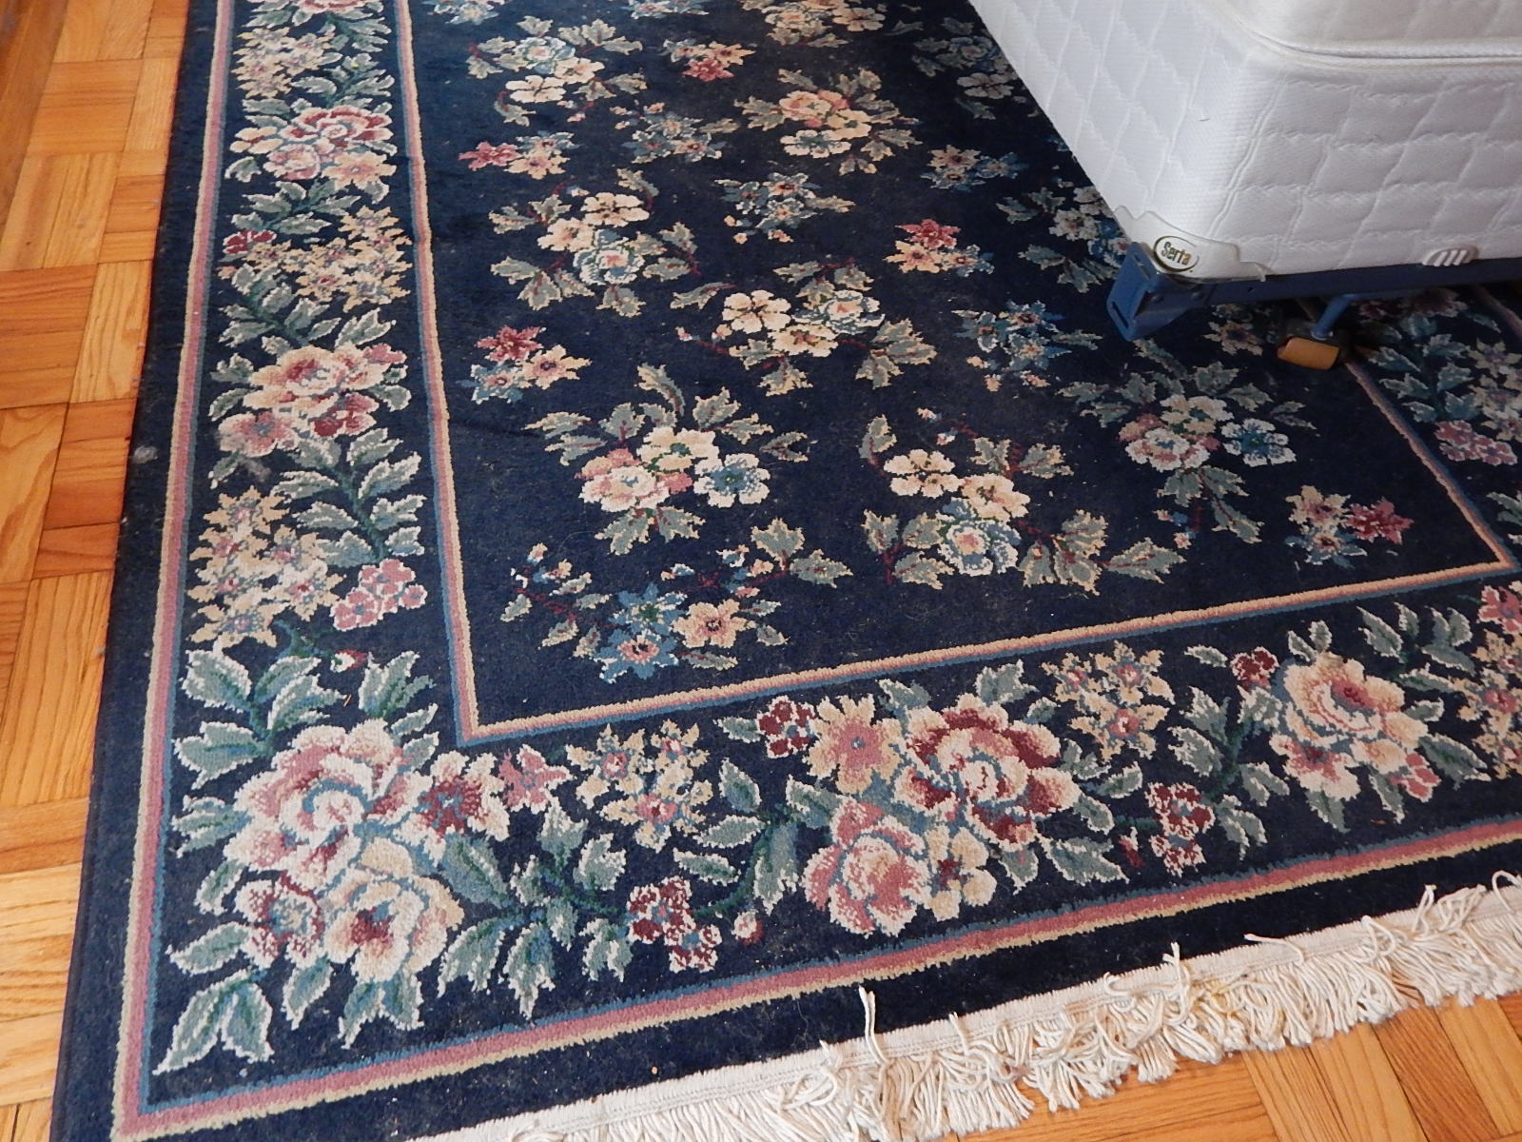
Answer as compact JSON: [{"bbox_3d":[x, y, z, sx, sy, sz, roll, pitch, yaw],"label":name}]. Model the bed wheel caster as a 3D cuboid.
[{"bbox_3d":[0.675,-0.274,1.347,0.059,0.042,0.042,15,54,5],"label":"bed wheel caster"}]

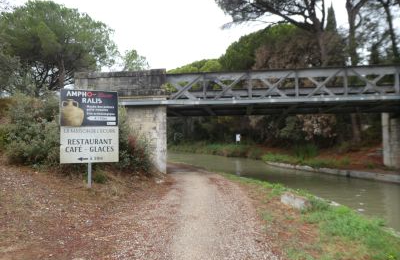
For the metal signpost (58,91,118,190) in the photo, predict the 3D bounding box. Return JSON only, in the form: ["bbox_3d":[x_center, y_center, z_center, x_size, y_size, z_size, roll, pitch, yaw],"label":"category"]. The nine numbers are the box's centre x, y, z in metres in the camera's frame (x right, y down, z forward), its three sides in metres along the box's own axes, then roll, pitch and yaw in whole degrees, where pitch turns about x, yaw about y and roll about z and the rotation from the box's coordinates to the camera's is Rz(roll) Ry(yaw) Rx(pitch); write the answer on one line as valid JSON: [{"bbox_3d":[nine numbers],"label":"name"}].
[{"bbox_3d":[-3.040,0.268,7.650,1.520,2.680,0.100,0,-1,-13],"label":"metal signpost"}]

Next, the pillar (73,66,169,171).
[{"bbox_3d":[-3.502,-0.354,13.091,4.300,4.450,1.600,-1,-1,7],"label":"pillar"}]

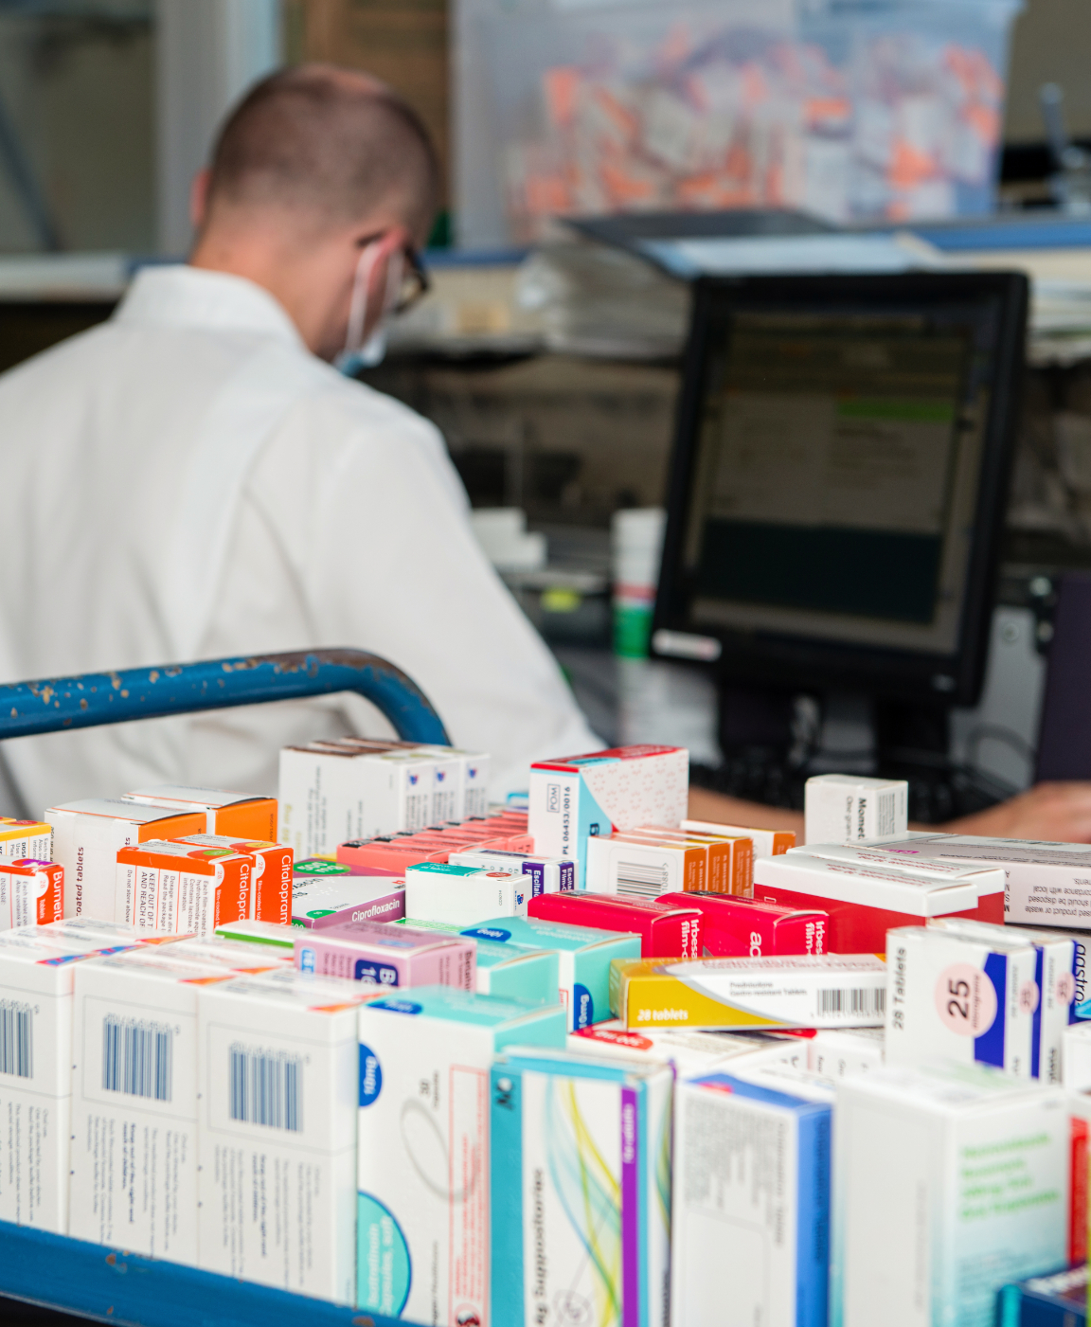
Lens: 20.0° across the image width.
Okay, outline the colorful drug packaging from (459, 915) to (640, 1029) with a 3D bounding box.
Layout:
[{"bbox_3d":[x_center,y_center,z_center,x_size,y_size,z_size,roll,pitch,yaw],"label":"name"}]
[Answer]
[{"bbox_3d":[0.000,0.151,1.129,0.051,0.106,0.042,5,7,33],"label":"colorful drug packaging"}]

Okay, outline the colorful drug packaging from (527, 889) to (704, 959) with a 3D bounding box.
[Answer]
[{"bbox_3d":[0.026,0.144,1.201,0.063,0.100,0.030,7,8,42],"label":"colorful drug packaging"}]

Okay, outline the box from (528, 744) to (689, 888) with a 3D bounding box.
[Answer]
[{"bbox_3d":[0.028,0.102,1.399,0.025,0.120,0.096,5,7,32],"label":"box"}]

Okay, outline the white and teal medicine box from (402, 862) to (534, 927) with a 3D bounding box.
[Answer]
[{"bbox_3d":[-0.032,0.133,1.265,0.051,0.095,0.016,5,7,31],"label":"white and teal medicine box"}]

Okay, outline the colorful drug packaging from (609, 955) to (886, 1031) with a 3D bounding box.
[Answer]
[{"bbox_3d":[0.076,0.113,1.077,0.108,0.018,0.036,0,6,-13],"label":"colorful drug packaging"}]

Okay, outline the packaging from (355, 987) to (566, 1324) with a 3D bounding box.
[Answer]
[{"bbox_3d":[-0.028,0.164,1.000,0.050,0.106,0.044,5,7,30],"label":"packaging"}]

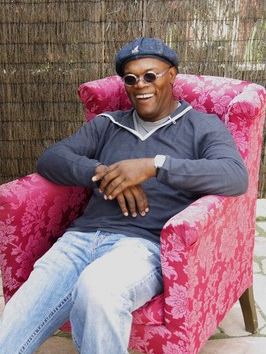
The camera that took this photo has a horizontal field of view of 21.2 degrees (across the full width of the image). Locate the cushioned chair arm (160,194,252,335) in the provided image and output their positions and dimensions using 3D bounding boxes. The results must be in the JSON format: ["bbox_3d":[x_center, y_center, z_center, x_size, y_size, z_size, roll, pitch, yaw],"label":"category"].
[{"bbox_3d":[0.263,0.238,2.424,0.140,0.400,0.520,12,25,26],"label":"cushioned chair arm"}]

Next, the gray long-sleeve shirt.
[{"bbox_3d":[0.028,-0.018,2.360,0.670,0.510,0.410,8,8,18],"label":"gray long-sleeve shirt"}]

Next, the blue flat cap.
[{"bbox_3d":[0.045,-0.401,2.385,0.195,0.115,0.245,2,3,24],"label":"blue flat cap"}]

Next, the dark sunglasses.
[{"bbox_3d":[0.046,-0.331,2.330,0.135,0.045,0.130,0,20,27],"label":"dark sunglasses"}]

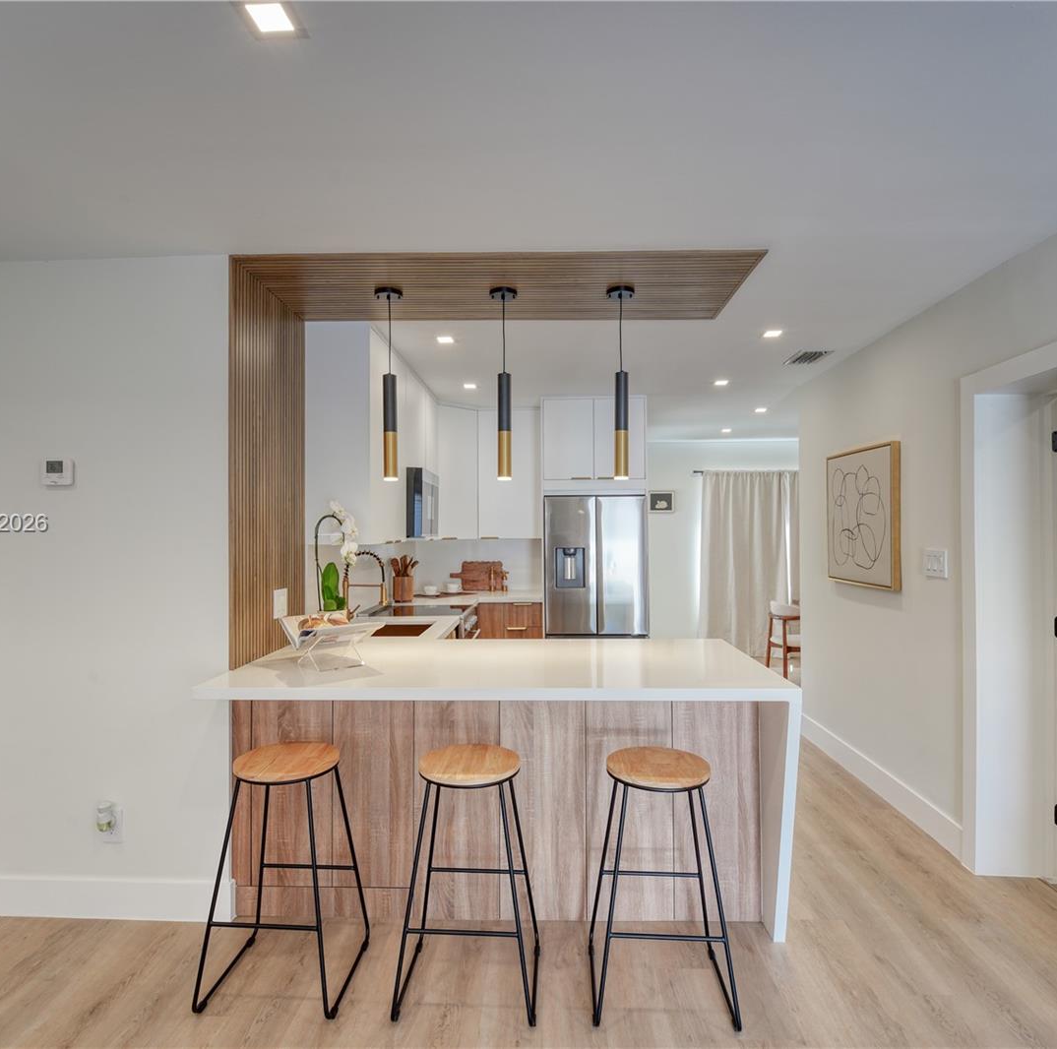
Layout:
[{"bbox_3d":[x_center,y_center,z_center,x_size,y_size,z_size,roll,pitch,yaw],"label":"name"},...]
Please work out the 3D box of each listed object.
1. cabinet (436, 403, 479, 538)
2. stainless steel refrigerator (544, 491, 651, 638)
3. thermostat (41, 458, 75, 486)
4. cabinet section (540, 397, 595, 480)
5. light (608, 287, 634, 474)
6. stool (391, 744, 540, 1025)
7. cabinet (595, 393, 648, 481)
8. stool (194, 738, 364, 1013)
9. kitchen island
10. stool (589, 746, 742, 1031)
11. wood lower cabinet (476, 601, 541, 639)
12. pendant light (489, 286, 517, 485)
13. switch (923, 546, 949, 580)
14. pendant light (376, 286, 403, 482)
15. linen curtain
[{"bbox_3d":[-0.682,-0.405,5.038,0.400,1.055,0.400,0,-1,-41],"label":"cabinet"},{"bbox_3d":[0.509,0.631,4.886,0.764,1.682,0.760,0,0,1],"label":"stainless steel refrigerator"},{"bbox_3d":[-1.755,-0.196,2.279,0.106,0.102,0.028,0,-1,3],"label":"thermostat"},{"bbox_3d":[0.312,-0.658,4.986,0.405,0.646,0.610,0,-1,2],"label":"cabinet section"},{"bbox_3d":[0.397,-0.598,2.608,0.117,0.810,0.117,0,0,1],"label":"light"},{"bbox_3d":[-0.181,1.107,1.957,0.417,0.690,0.356,0,0,3],"label":"stool"},{"bbox_3d":[0.708,-0.659,4.961,0.406,0.650,0.600,0,-1,2],"label":"cabinet"},{"bbox_3d":[-0.778,1.111,1.986,0.432,0.687,0.358,0,0,5],"label":"stool"},{"bbox_3d":[-0.097,0.998,2.460,1.989,0.914,0.934,0,0,1],"label":"kitchen island"},{"bbox_3d":[0.412,1.107,1.930,0.410,0.690,0.345,0,-1,3],"label":"stool"},{"bbox_3d":[-0.135,1.052,5.073,0.509,0.870,0.600,0,-1,2],"label":"wood lower cabinet"},{"bbox_3d":[-0.100,-0.581,2.545,0.117,0.782,0.117,0,-1,2],"label":"pendant light"},{"bbox_3d":[1.886,0.184,2.847,0.013,0.120,0.170,0,-1,2],"label":"switch"},{"bbox_3d":[-0.578,-0.585,2.560,0.117,0.787,0.117,0,-1,2],"label":"pendant light"},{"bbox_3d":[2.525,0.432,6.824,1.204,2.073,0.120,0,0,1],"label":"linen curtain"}]

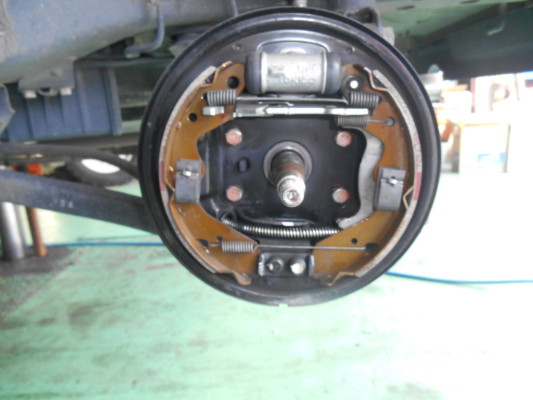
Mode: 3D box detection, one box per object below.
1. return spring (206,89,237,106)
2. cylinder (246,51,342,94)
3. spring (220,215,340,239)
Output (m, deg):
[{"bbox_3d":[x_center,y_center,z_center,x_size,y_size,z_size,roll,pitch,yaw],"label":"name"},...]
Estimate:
[{"bbox_3d":[-0.031,-0.071,0.278,0.021,0.011,0.011,1,14,0],"label":"return spring"},{"bbox_3d":[0.019,-0.089,0.280,0.064,0.028,0.030,1,14,0],"label":"cylinder"},{"bbox_3d":[0.011,0.022,0.320,0.096,0.017,0.009,1,14,0],"label":"spring"}]

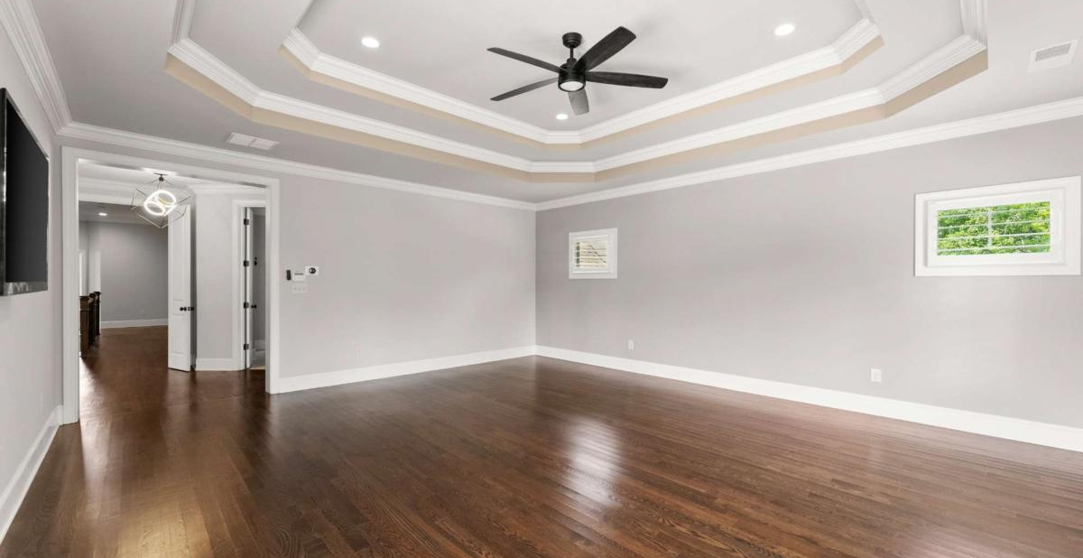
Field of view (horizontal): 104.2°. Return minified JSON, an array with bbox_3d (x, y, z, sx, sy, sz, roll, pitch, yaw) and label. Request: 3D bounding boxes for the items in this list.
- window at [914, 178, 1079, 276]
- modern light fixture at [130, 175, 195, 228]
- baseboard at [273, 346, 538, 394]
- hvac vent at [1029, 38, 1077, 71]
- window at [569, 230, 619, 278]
[{"bbox_3d":[3.881,-0.408,3.645,0.090,0.773,0.966,0,-1,-44],"label":"window"},{"bbox_3d":[-4.913,-1.004,5.450,0.610,0.700,0.610,0,-1,-42],"label":"modern light fixture"},{"bbox_3d":[-1.629,1.286,6.330,4.085,0.184,0.025,0,-1,-41],"label":"baseboard"},{"bbox_3d":[3.214,-1.397,2.655,0.395,0.020,0.193,0,-1,-44],"label":"hvac vent"},{"bbox_3d":[0.830,-0.385,6.774,0.090,0.774,0.985,0,-1,-44],"label":"window"}]

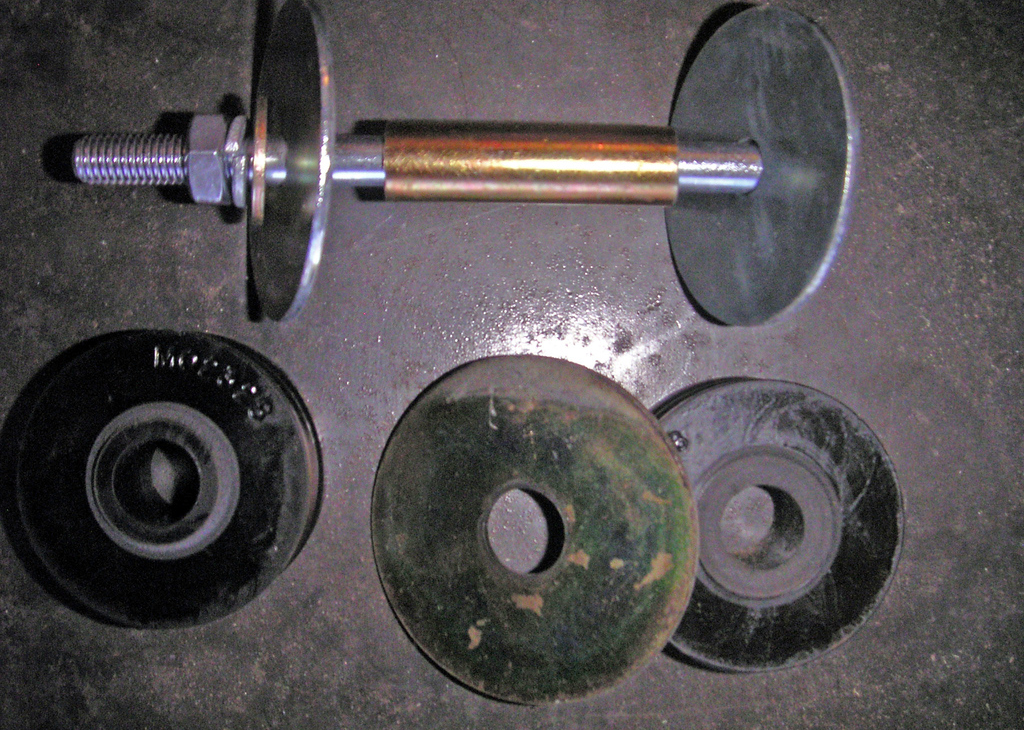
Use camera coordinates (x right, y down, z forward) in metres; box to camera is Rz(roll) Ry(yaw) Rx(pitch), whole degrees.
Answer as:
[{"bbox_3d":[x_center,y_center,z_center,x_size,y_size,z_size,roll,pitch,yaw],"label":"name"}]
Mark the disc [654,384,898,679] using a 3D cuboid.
[{"bbox_3d":[0.061,0.040,0.284,0.073,0.029,0.073,0,90,-1],"label":"disc"}]

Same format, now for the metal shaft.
[{"bbox_3d":[-0.018,-0.048,0.262,0.170,0.021,0.021,0,90,-1],"label":"metal shaft"}]

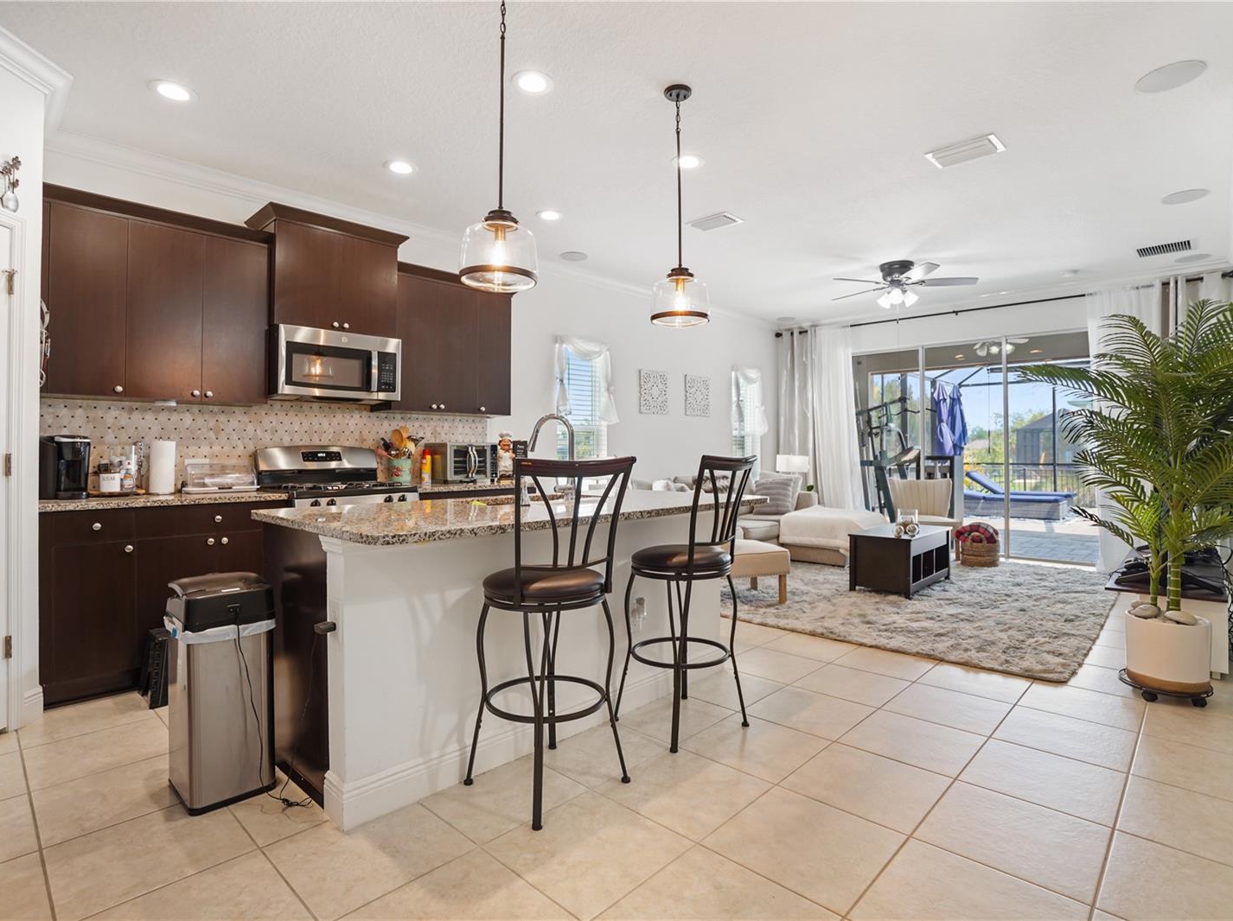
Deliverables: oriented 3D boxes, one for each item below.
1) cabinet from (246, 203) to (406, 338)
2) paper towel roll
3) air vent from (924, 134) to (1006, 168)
[{"bbox_3d":[-1.849,-1.144,3.976,0.461,0.680,0.854,0,0,44],"label":"cabinet"},{"bbox_3d":[-2.470,0.045,3.330,0.122,0.293,0.122,0,0,44],"label":"paper towel roll"},{"bbox_3d":[2.018,-1.774,3.539,0.345,0.025,0.250,0,0,44],"label":"air vent"}]

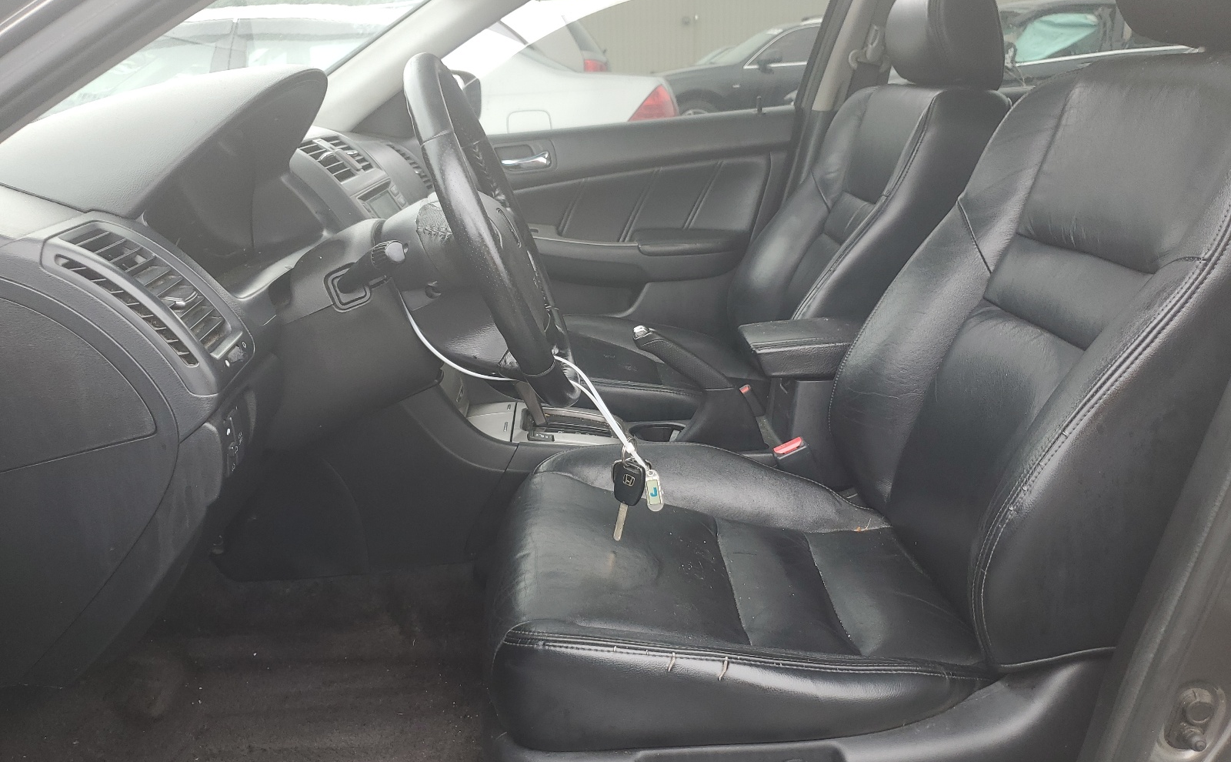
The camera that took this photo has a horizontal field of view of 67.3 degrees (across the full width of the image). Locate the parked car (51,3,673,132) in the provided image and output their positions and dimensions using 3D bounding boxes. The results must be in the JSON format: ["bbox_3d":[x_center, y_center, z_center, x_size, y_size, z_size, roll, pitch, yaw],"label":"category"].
[{"bbox_3d":[-2.029,-1.525,5.791,4.780,1.450,1.810,-3,19,-2],"label":"parked car"}]

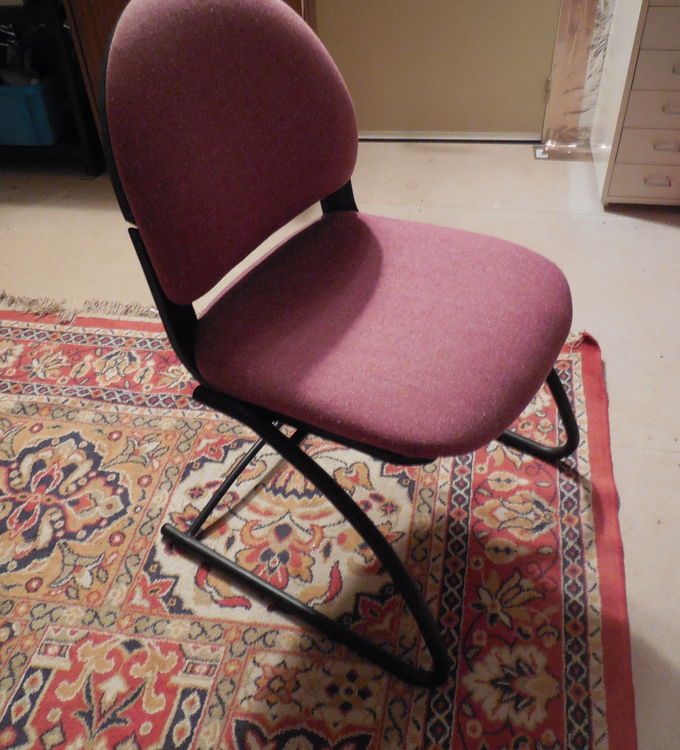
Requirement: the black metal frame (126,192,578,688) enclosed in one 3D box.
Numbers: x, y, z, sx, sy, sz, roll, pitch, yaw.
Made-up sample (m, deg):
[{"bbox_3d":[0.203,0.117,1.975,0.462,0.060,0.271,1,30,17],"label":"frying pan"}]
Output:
[{"bbox_3d":[0.047,-0.002,1.165,0.595,0.660,0.562,23,49,26],"label":"black metal frame"}]

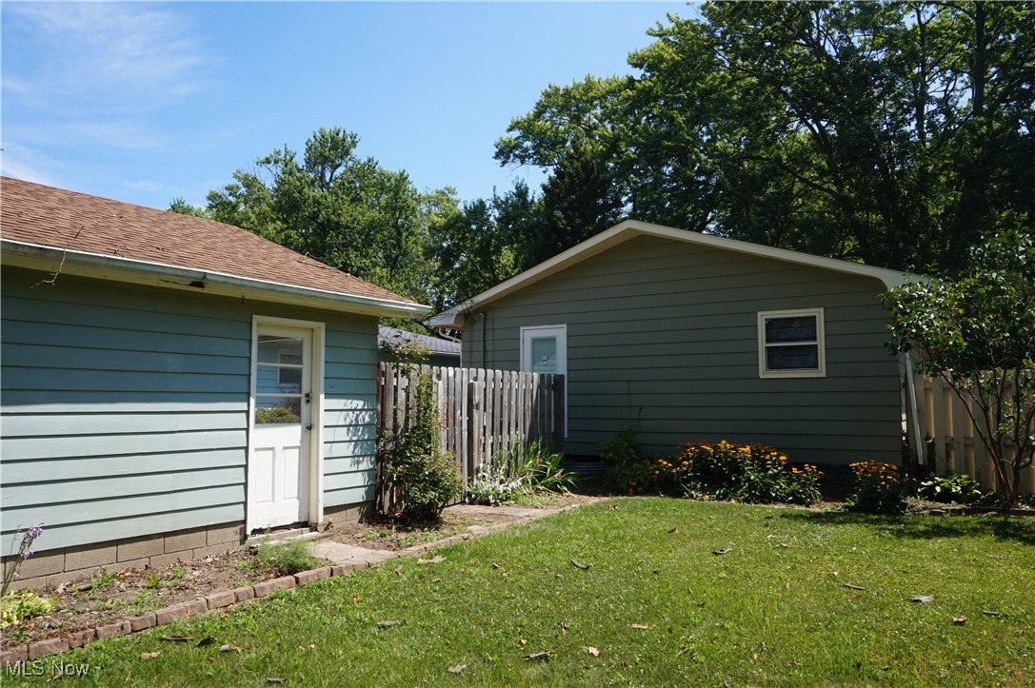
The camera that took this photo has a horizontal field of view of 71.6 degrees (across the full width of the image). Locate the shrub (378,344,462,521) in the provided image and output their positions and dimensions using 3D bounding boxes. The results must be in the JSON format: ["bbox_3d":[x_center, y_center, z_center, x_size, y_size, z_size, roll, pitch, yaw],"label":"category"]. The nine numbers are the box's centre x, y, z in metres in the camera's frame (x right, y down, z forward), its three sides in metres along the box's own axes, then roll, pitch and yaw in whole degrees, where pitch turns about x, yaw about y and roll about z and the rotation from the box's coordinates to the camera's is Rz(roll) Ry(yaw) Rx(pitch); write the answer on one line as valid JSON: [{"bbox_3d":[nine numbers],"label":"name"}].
[{"bbox_3d":[-1.174,1.035,8.598,0.750,2.040,0.920,-3,-6,34],"label":"shrub"}]

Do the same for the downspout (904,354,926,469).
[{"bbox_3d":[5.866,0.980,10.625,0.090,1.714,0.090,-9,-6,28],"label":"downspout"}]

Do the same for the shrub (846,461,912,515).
[{"bbox_3d":[4.675,1.831,9.239,0.780,0.612,0.720,-3,-5,29],"label":"shrub"}]

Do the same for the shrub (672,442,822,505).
[{"bbox_3d":[3.172,1.783,10.198,2.054,0.815,1.000,-3,-6,30],"label":"shrub"}]

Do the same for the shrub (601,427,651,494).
[{"bbox_3d":[1.694,1.807,11.159,0.780,0.974,0.750,0,-5,0],"label":"shrub"}]

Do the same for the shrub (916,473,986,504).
[{"bbox_3d":[5.874,1.945,9.734,0.840,0.340,0.750,-3,-5,29],"label":"shrub"}]

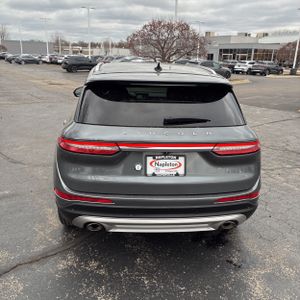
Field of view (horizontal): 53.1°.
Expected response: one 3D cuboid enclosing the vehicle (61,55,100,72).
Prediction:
[{"bbox_3d":[-6.768,-8.886,31.037,4.600,1.630,1.870,-11,22,-36],"label":"vehicle"}]

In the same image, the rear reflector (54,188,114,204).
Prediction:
[{"bbox_3d":[-0.538,0.373,2.428,0.520,0.090,0.200,1,17,-5],"label":"rear reflector"}]

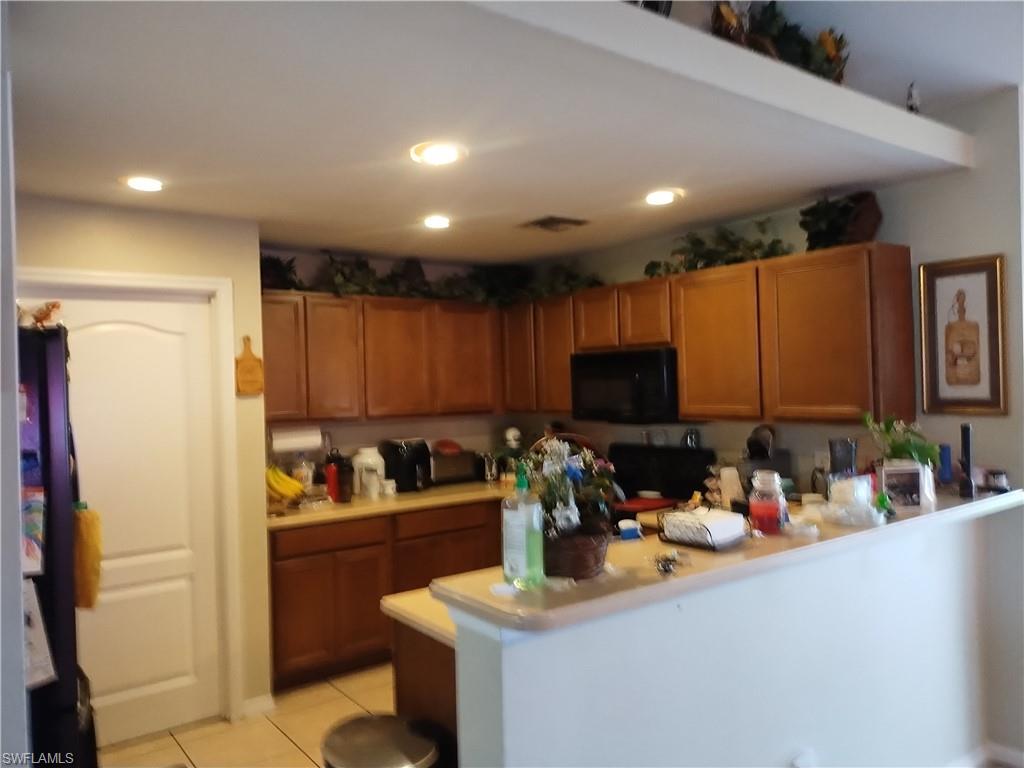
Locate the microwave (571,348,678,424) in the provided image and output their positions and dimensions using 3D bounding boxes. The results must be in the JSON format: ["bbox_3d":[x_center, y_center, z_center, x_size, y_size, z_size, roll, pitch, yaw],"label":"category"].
[{"bbox_3d":[0.721,0.001,4.091,0.383,0.393,0.770,-1,0,-36],"label":"microwave"}]

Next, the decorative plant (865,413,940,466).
[{"bbox_3d":[1.390,0.198,2.640,0.256,0.187,0.217,-1,0,-37],"label":"decorative plant"}]

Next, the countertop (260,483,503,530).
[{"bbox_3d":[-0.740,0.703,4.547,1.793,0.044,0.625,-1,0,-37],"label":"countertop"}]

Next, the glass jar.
[{"bbox_3d":[0.743,0.343,2.160,0.103,0.175,0.103,-1,0,0],"label":"glass jar"}]

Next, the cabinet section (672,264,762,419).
[{"bbox_3d":[1.120,-0.199,3.716,0.315,0.744,0.518,-1,0,-37],"label":"cabinet section"}]

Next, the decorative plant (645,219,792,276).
[{"bbox_3d":[1.028,-0.661,3.708,0.265,0.214,0.847,-1,0,-36],"label":"decorative plant"}]

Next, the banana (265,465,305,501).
[{"bbox_3d":[-1.270,0.557,4.137,0.202,0.168,0.148,-1,0,-37],"label":"banana"}]

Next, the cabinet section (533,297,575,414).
[{"bbox_3d":[0.386,-0.183,4.706,0.315,0.744,0.392,-1,0,-37],"label":"cabinet section"}]

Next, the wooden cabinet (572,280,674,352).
[{"bbox_3d":[0.735,-0.378,4.225,0.330,0.355,0.763,-1,0,-37],"label":"wooden cabinet"}]

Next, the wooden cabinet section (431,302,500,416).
[{"bbox_3d":[-0.387,-0.168,5.051,0.525,0.744,0.315,-1,0,-37],"label":"wooden cabinet section"}]

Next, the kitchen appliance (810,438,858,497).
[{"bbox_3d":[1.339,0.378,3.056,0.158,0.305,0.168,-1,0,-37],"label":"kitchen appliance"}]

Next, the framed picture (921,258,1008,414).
[{"bbox_3d":[1.836,-0.192,3.012,0.025,0.630,0.320,-1,0,-37],"label":"framed picture"}]

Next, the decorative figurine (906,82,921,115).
[{"bbox_3d":[1.457,-1.037,2.683,0.050,0.135,0.045,-1,0,-36],"label":"decorative figurine"}]

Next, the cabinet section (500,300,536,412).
[{"bbox_3d":[0.153,-0.178,5.020,0.315,0.744,0.389,-1,0,-37],"label":"cabinet section"}]

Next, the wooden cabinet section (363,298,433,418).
[{"bbox_3d":[-0.788,-0.162,4.753,0.476,0.744,0.315,-1,0,-37],"label":"wooden cabinet section"}]

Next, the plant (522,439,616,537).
[{"bbox_3d":[0.140,0.255,1.803,0.222,0.232,0.197,-1,0,4],"label":"plant"}]

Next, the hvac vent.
[{"bbox_3d":[0.220,-0.832,3.870,0.281,0.015,0.275,-1,0,-36],"label":"hvac vent"}]

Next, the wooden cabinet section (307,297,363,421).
[{"bbox_3d":[-1.127,-0.157,4.502,0.367,0.744,0.315,-1,0,-37],"label":"wooden cabinet section"}]

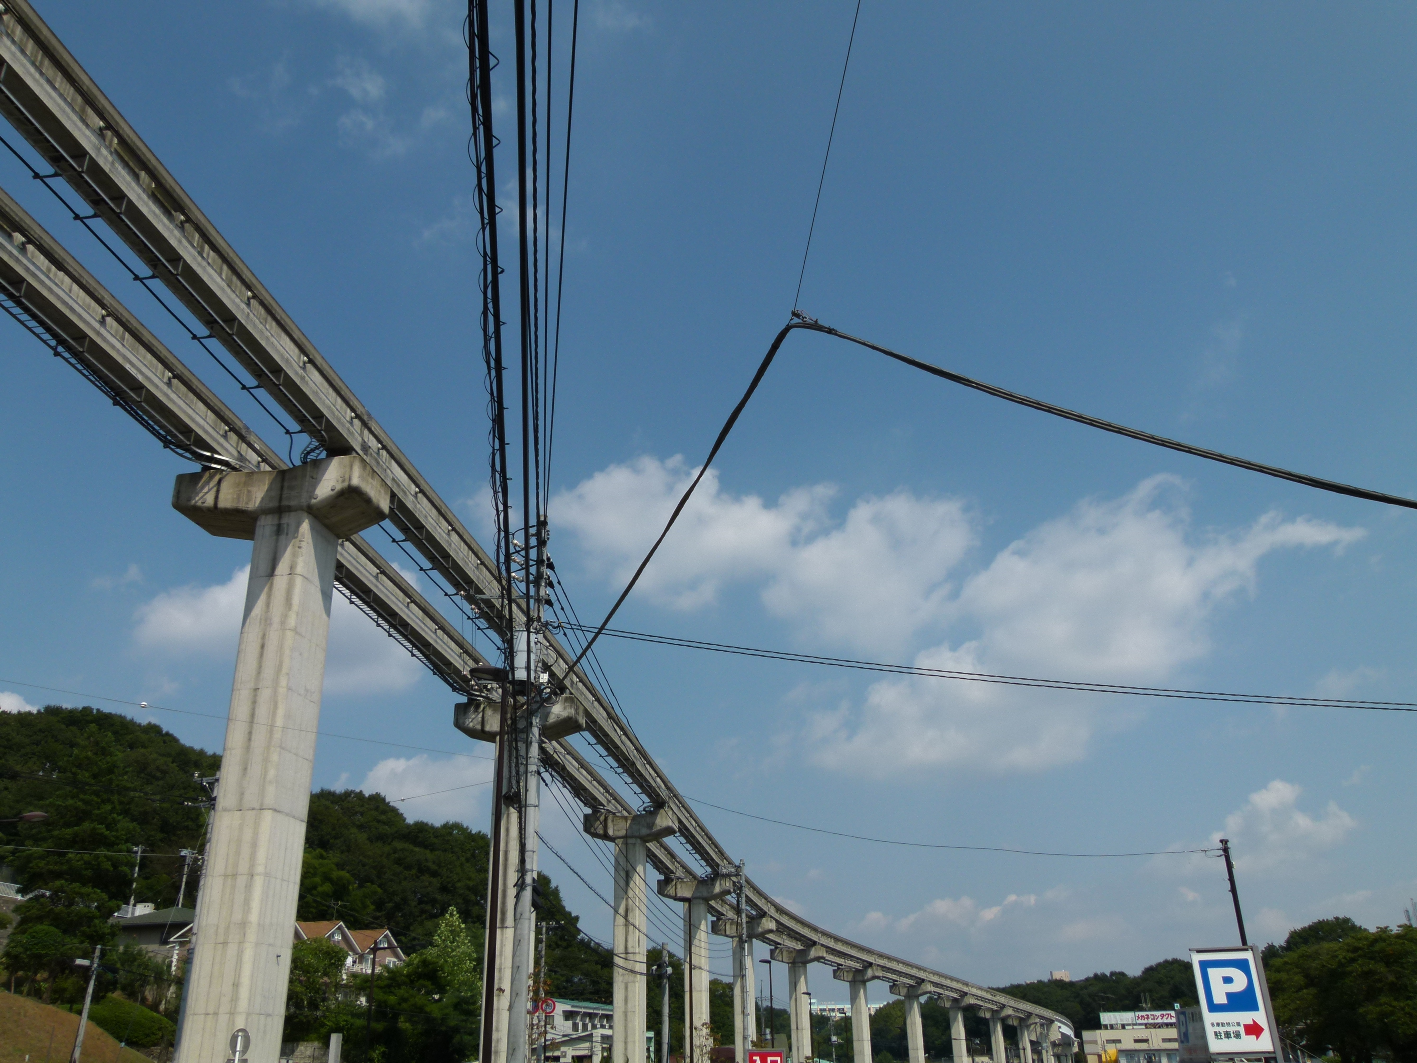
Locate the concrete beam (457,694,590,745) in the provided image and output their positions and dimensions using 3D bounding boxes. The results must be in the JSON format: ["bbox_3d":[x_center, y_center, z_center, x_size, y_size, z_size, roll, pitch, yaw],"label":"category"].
[{"bbox_3d":[-7.905,8.044,46.467,5.200,1.430,2.028,-5,-25,8],"label":"concrete beam"}]

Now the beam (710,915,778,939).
[{"bbox_3d":[3.119,35.026,97.535,5.200,1.430,2.028,-8,-25,13],"label":"beam"}]

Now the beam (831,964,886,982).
[{"bbox_3d":[17.729,52.680,131.050,5.200,1.430,2.028,-12,-27,22],"label":"beam"}]

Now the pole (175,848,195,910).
[{"bbox_3d":[-55.278,38.231,116.018,1.600,9.600,0.600,-11,-26,21],"label":"pole"}]

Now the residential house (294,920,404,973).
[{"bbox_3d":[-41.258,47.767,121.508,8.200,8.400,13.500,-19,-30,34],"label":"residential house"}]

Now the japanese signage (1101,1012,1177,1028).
[{"bbox_3d":[75.918,85.840,195.000,13.000,1.900,0.350,-7,-25,11],"label":"japanese signage"}]

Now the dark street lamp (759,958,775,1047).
[{"bbox_3d":[3.540,29.948,63.843,0.750,9.700,0.350,-6,-25,9],"label":"dark street lamp"}]

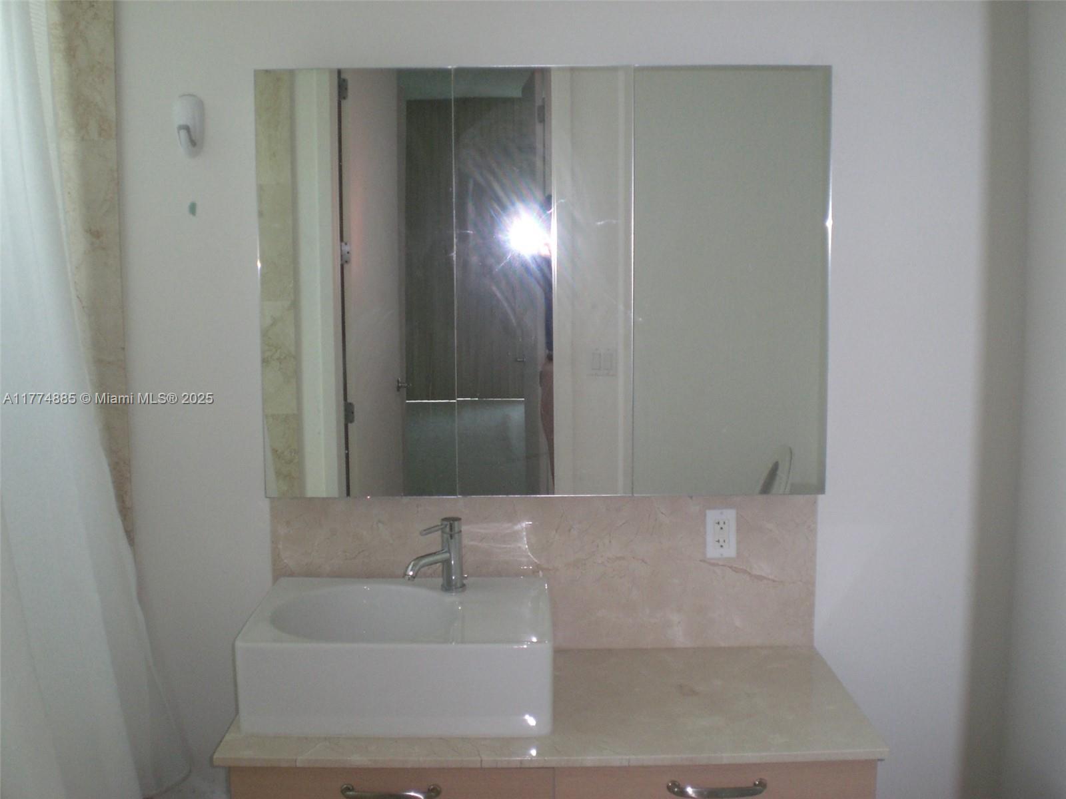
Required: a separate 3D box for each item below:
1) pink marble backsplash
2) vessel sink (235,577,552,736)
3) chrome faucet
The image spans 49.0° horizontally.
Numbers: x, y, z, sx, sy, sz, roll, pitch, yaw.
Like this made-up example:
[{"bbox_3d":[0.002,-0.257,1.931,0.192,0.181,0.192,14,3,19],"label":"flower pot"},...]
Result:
[{"bbox_3d":[0.029,0.394,2.693,1.247,0.368,0.020,0,8,-1],"label":"pink marble backsplash"},{"bbox_3d":[-0.264,0.522,2.436,0.595,0.186,0.434,0,8,-1],"label":"vessel sink"},{"bbox_3d":[-0.209,0.339,2.507,0.147,0.157,0.049,-7,10,-40],"label":"chrome faucet"}]

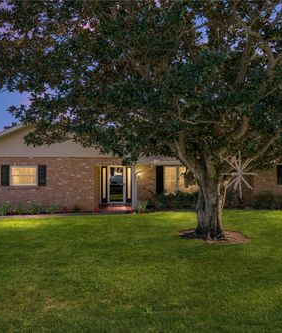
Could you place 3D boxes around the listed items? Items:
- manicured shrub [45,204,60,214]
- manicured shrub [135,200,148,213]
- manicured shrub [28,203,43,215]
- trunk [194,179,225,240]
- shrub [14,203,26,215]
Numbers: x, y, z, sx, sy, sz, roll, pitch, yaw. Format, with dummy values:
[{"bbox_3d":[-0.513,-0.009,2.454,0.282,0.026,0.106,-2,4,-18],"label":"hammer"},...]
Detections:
[{"bbox_3d":[-4.076,1.980,17.900,0.645,0.461,0.550,0,0,0],"label":"manicured shrub"},{"bbox_3d":[0.024,1.904,18.500,0.571,0.571,0.550,0,0,0],"label":"manicured shrub"},{"bbox_3d":[-4.804,1.913,17.700,0.729,0.546,0.650,0,0,0],"label":"manicured shrub"},{"bbox_3d":[2.115,1.225,12.000,0.950,1.850,0.900,0,0,0],"label":"trunk"},{"bbox_3d":[-5.533,1.913,17.700,0.546,0.546,0.520,0,0,0],"label":"shrub"}]

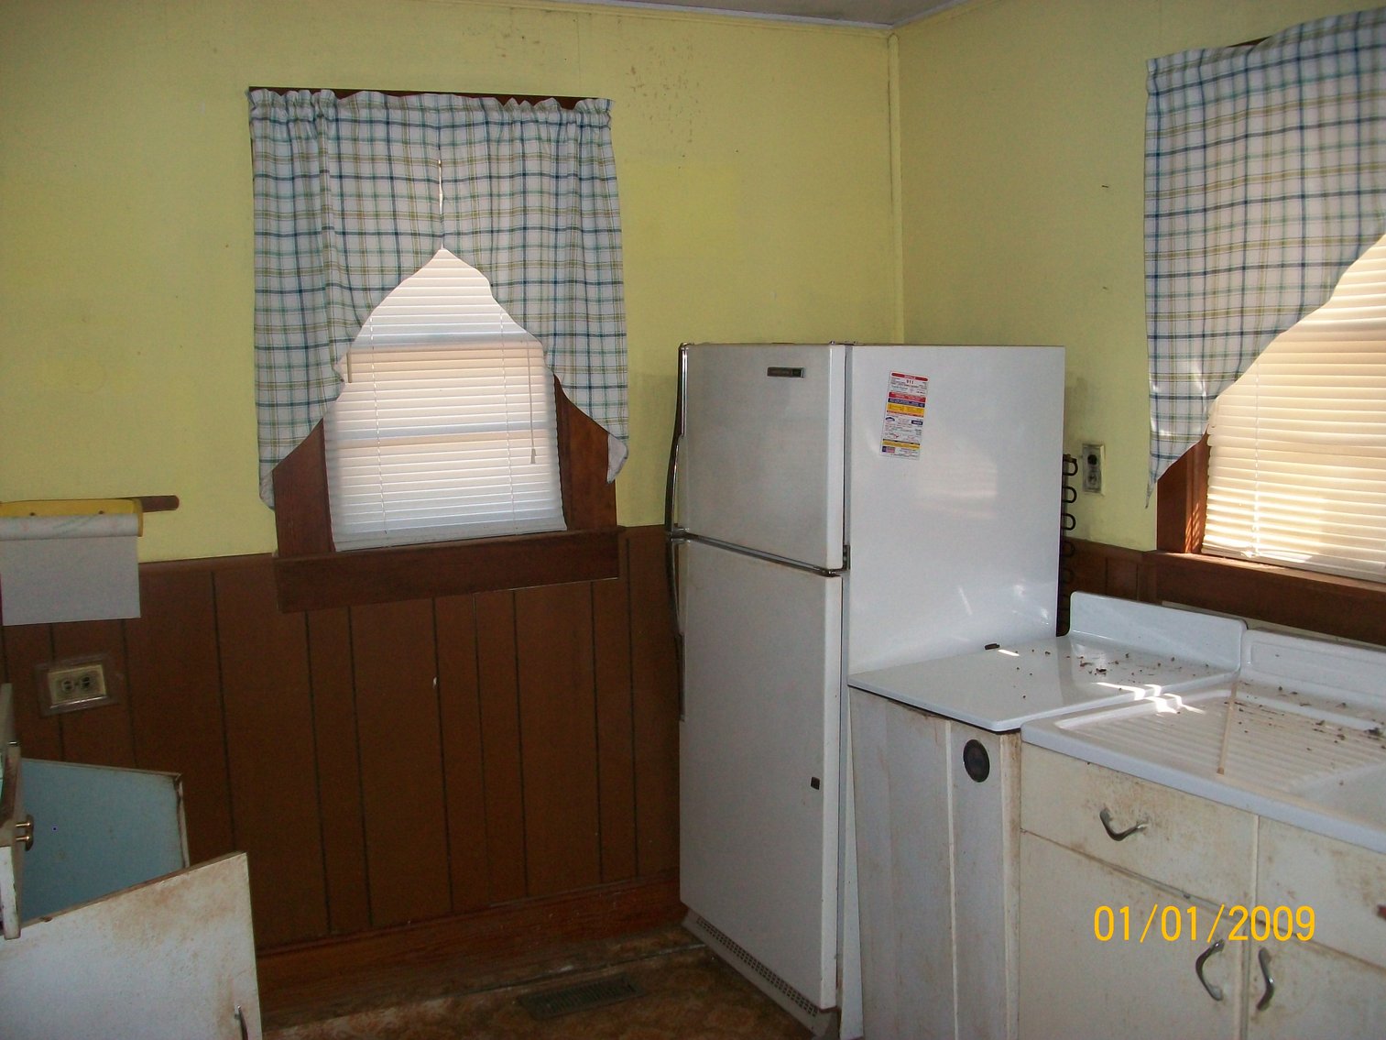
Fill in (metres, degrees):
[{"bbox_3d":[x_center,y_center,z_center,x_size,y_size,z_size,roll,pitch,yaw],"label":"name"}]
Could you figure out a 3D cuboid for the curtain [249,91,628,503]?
[{"bbox_3d":[-0.617,-0.560,3.426,0.929,0.985,0.080,-4,6,-23],"label":"curtain"}]

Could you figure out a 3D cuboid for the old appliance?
[{"bbox_3d":[0.420,0.354,3.501,0.724,1.598,0.713,-3,8,-27],"label":"old appliance"}]

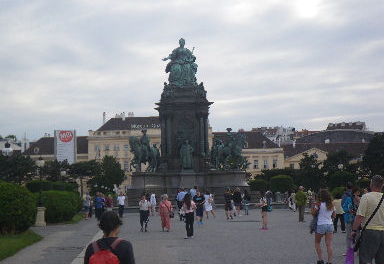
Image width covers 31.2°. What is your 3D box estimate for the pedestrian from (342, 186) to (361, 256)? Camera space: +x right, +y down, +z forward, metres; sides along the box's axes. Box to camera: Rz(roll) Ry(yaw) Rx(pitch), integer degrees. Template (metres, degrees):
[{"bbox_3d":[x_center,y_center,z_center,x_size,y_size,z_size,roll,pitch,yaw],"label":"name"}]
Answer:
[{"bbox_3d":[3.950,2.211,17.086,0.500,1.710,0.520,1,-5,-19],"label":"pedestrian"}]

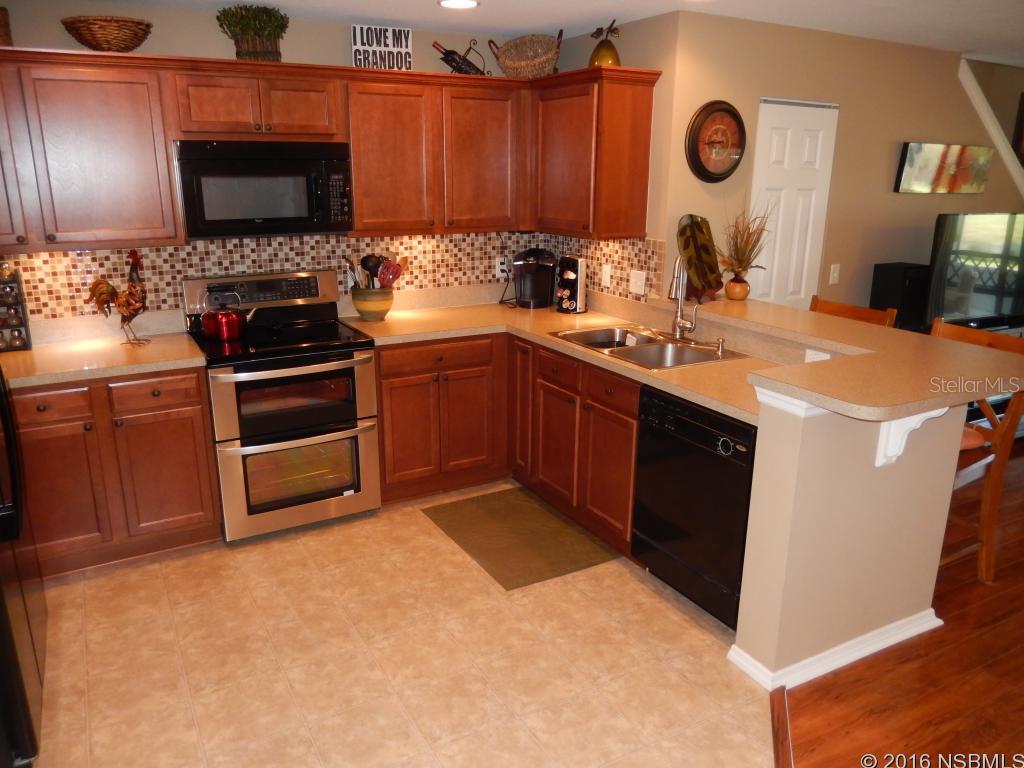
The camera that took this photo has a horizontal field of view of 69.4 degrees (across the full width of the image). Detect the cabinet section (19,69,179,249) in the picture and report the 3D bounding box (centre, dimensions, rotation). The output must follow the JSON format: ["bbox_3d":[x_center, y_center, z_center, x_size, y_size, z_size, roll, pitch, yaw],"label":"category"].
[{"bbox_3d":[-1.792,-0.988,3.245,0.510,0.710,0.320,-8,18,-27],"label":"cabinet section"}]

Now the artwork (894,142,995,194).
[{"bbox_3d":[2.827,-1.396,4.806,0.935,0.301,0.040,-9,18,-29],"label":"artwork"}]

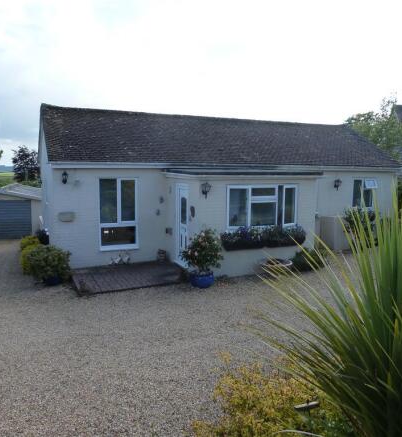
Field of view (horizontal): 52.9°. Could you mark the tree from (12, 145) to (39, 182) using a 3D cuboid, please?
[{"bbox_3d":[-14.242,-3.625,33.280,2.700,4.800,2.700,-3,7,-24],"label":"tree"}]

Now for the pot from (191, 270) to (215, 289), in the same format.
[{"bbox_3d":[0.033,1.354,8.920,0.520,0.370,0.520,0,7,0],"label":"pot"}]

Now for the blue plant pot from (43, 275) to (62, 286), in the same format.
[{"bbox_3d":[-3.311,1.382,9.000,0.460,0.280,0.460,-3,7,-24],"label":"blue plant pot"}]

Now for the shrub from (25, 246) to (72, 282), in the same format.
[{"bbox_3d":[-3.438,0.981,9.100,0.950,0.800,0.900,-3,7,-24],"label":"shrub"}]

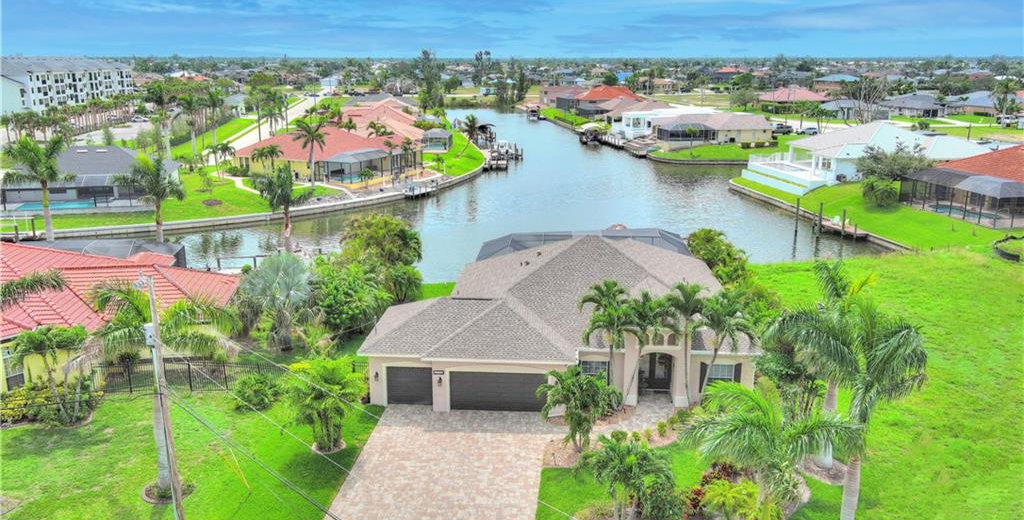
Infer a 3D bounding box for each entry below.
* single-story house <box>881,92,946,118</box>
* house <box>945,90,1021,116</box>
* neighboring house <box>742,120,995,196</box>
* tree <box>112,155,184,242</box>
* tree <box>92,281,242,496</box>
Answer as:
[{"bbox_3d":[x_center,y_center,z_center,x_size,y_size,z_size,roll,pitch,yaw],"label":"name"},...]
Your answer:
[{"bbox_3d":[117.000,-45.427,242.688,18.500,6.300,16.000,3,14,11],"label":"single-story house"},{"bbox_3d":[146.264,-48.627,255.800,21.500,6.843,18.000,9,16,32],"label":"house"},{"bbox_3d":[52.600,-15.602,119.032,31.500,8.200,23.000,-1,14,-5],"label":"neighboring house"},{"bbox_3d":[-31.201,-3.768,71.170,6.000,9.812,5.800,1,14,5],"label":"tree"},{"bbox_3d":[-14.370,5.299,34.002,5.800,8.817,5.600,1,14,5],"label":"tree"}]

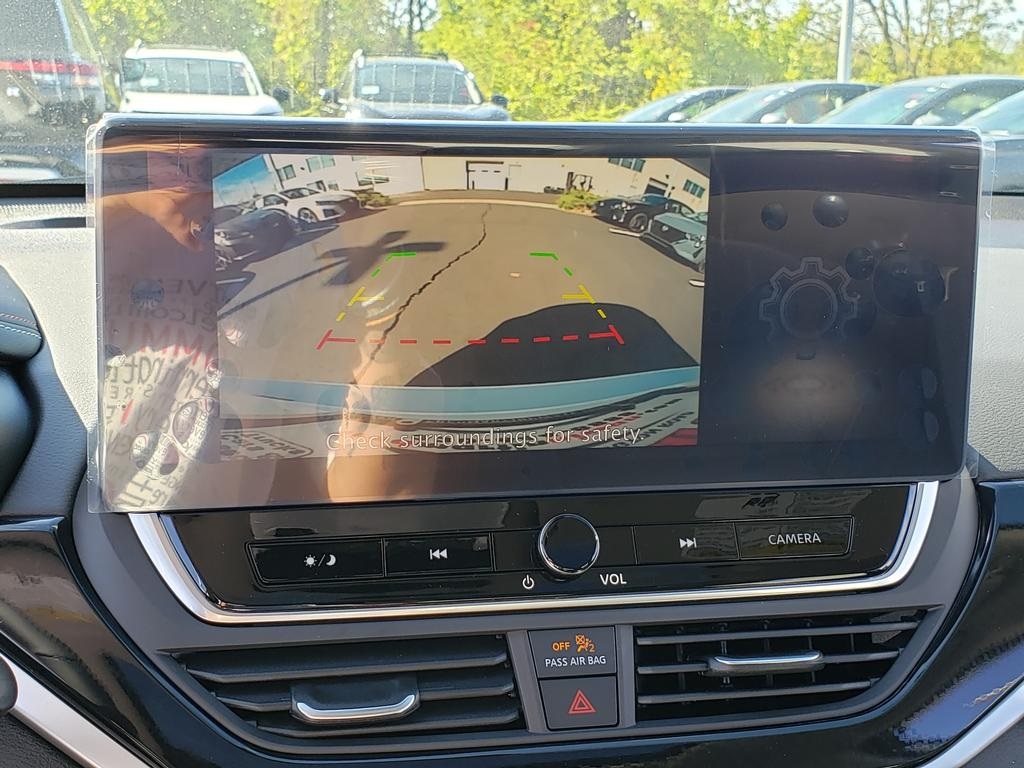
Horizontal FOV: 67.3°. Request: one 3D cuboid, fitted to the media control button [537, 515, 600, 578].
[{"bbox_3d":[0.021,0.062,0.292,0.022,0.013,0.022,-1,65,-7],"label":"media control button"}]

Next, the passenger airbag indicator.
[{"bbox_3d":[0.023,0.101,0.287,0.033,0.010,0.017,-1,63,-7],"label":"passenger airbag indicator"}]

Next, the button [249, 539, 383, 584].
[{"bbox_3d":[-0.074,0.068,0.290,0.051,0.008,0.016,-1,65,-7],"label":"button"}]

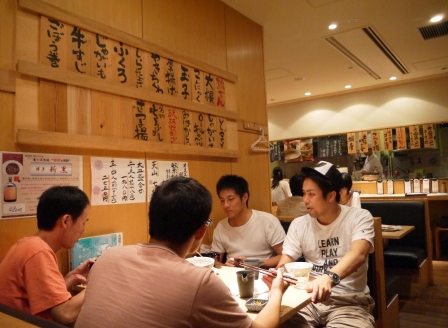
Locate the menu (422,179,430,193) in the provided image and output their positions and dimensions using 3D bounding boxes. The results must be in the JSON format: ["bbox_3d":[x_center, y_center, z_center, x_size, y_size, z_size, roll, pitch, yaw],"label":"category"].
[{"bbox_3d":[3.097,0.335,5.542,0.100,0.215,0.030,-4,-4,37],"label":"menu"}]

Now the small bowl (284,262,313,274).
[{"bbox_3d":[0.351,0.507,1.684,0.133,0.071,0.133,-2,-3,0],"label":"small bowl"}]

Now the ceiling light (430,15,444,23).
[{"bbox_3d":[2.000,-1.363,3.394,0.125,0.050,0.125,-4,-4,37],"label":"ceiling light"}]

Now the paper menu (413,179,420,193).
[{"bbox_3d":[2.993,0.340,5.620,0.100,0.215,0.030,-4,-4,37],"label":"paper menu"}]

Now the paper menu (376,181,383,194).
[{"bbox_3d":[2.558,0.387,5.942,0.103,0.225,0.030,-4,-4,37],"label":"paper menu"}]

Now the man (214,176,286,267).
[{"bbox_3d":[0.147,0.669,2.134,0.510,1.210,0.680,-4,-4,37],"label":"man"}]

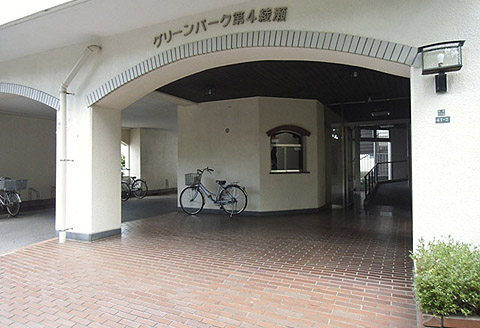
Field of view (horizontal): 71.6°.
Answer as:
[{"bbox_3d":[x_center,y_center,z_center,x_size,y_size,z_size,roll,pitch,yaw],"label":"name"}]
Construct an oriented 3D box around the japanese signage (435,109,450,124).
[{"bbox_3d":[1.904,-0.443,3.116,0.118,0.138,0.015,-1,0,26],"label":"japanese signage"}]

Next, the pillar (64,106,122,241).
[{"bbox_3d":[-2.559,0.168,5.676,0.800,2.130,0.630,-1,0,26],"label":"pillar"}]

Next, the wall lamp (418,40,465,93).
[{"bbox_3d":[1.832,-0.870,3.029,0.362,0.414,0.230,-1,0,26],"label":"wall lamp"}]

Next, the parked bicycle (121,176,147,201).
[{"bbox_3d":[-4.007,0.750,12.003,1.760,1.060,0.550,-1,0,26],"label":"parked bicycle"}]

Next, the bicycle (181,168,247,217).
[{"bbox_3d":[-0.627,0.656,7.683,1.760,1.110,0.560,-1,0,22],"label":"bicycle"}]

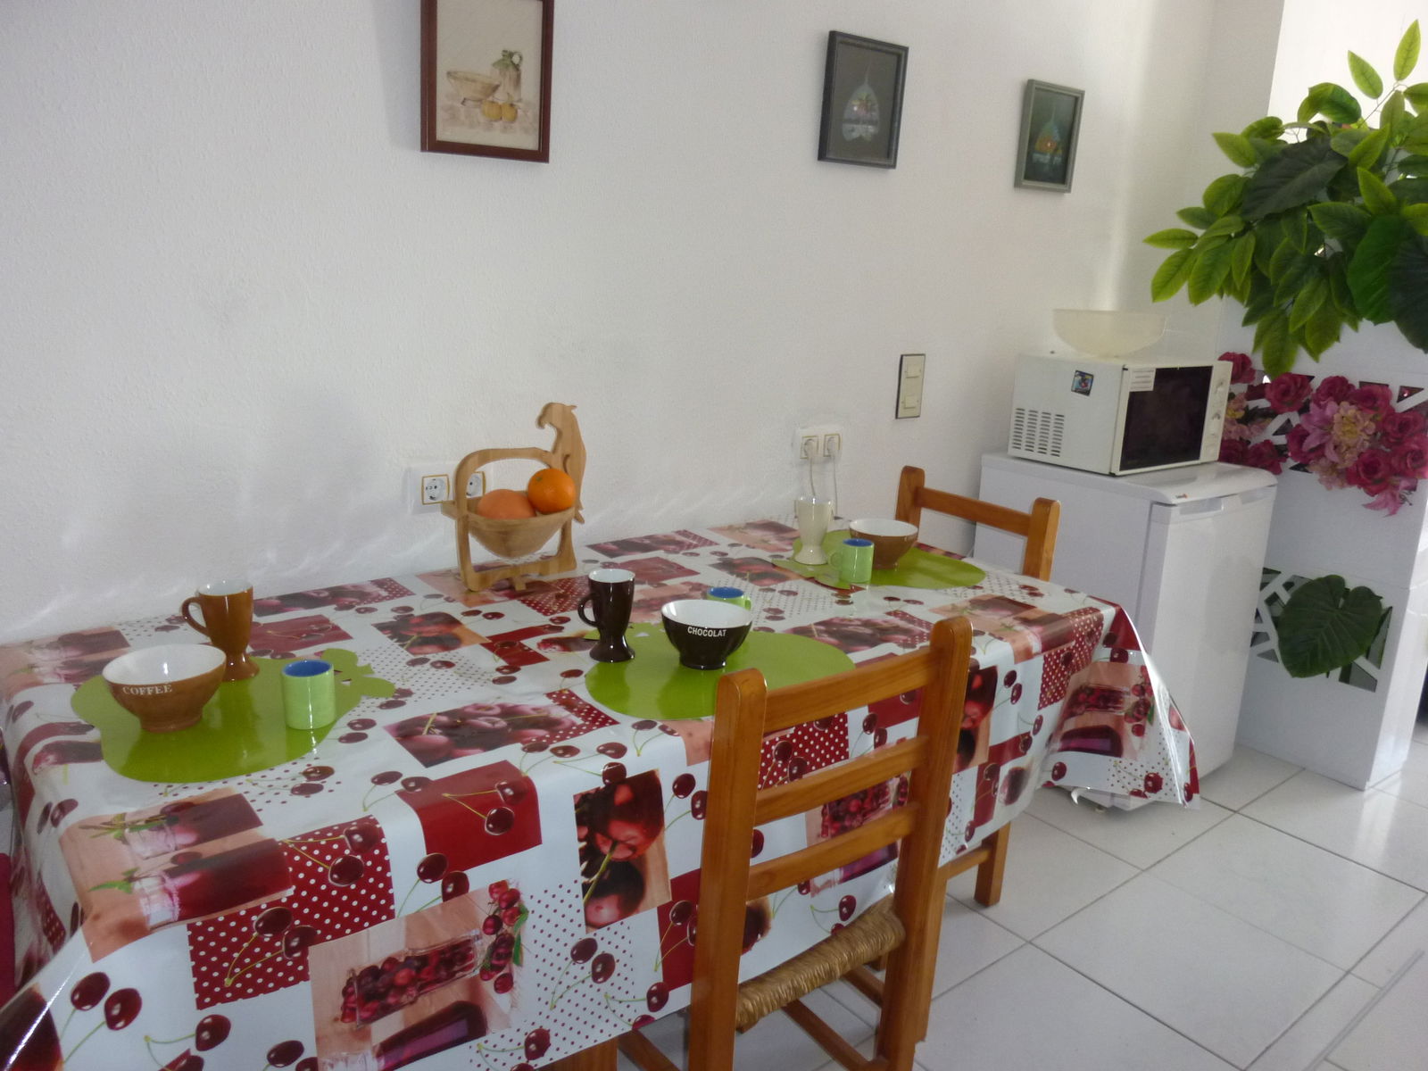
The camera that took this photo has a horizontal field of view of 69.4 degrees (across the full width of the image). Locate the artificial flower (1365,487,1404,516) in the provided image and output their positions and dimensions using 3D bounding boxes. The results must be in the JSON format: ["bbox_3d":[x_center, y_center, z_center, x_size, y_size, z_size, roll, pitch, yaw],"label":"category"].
[{"bbox_3d":[1.709,-0.087,2.627,0.060,0.065,0.082,-9,18,-38],"label":"artificial flower"}]

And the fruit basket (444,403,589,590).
[{"bbox_3d":[-0.357,-0.078,1.887,0.268,0.322,0.205,-10,19,-41],"label":"fruit basket"}]

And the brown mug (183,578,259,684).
[{"bbox_3d":[-0.687,0.133,1.436,0.097,0.125,0.071,-3,15,-17],"label":"brown mug"}]

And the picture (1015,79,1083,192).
[{"bbox_3d":[0.905,-1.067,2.763,0.234,0.264,0.020,-10,19,-37],"label":"picture"}]

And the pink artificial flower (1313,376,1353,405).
[{"bbox_3d":[1.603,-0.366,2.667,0.100,0.090,0.065,14,19,39],"label":"pink artificial flower"}]

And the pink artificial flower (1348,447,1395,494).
[{"bbox_3d":[1.684,-0.167,2.643,0.080,0.109,0.094,-9,18,-38],"label":"pink artificial flower"}]

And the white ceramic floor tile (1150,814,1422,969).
[{"bbox_3d":[1.305,0.795,2.358,0.450,0.008,0.435,-9,18,-38],"label":"white ceramic floor tile"}]

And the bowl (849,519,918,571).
[{"bbox_3d":[0.341,0.022,2.088,0.139,0.082,0.139,2,14,-1],"label":"bowl"}]

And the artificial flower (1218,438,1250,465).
[{"bbox_3d":[1.459,-0.229,2.916,0.093,0.088,0.065,14,19,39],"label":"artificial flower"}]

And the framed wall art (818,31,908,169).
[{"bbox_3d":[0.342,-0.980,2.342,0.238,0.263,0.018,-9,21,-38],"label":"framed wall art"}]

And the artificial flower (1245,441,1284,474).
[{"bbox_3d":[1.524,-0.216,2.851,0.070,0.082,0.085,-9,18,-38],"label":"artificial flower"}]

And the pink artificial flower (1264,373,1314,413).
[{"bbox_3d":[1.550,-0.385,2.783,0.070,0.102,0.110,-9,18,-38],"label":"pink artificial flower"}]

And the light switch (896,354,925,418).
[{"bbox_3d":[0.505,-0.381,2.640,0.086,0.157,0.013,-10,19,-37],"label":"light switch"}]

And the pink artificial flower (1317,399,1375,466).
[{"bbox_3d":[1.623,-0.261,2.640,0.120,0.157,0.075,14,19,39],"label":"pink artificial flower"}]

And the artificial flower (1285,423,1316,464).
[{"bbox_3d":[1.574,-0.242,2.748,0.092,0.105,0.065,14,19,39],"label":"artificial flower"}]

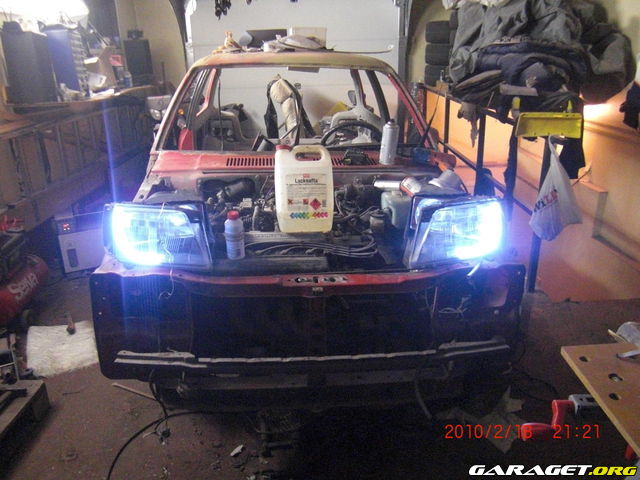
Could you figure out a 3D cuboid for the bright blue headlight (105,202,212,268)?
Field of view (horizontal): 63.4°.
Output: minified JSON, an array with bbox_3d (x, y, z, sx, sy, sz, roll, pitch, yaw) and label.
[{"bbox_3d":[-0.491,-0.020,1.600,0.275,0.170,0.170,1,19,3],"label":"bright blue headlight"}]

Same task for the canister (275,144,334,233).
[{"bbox_3d":[-0.054,-0.180,1.790,0.195,0.285,0.135,-2,19,-6],"label":"canister"}]

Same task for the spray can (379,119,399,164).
[{"bbox_3d":[0.295,-0.422,2.220,0.067,0.195,0.067,2,19,-1],"label":"spray can"}]

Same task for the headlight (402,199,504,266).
[{"bbox_3d":[0.413,-0.023,1.600,0.275,0.170,0.170,-1,19,-3],"label":"headlight"}]

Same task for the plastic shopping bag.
[{"bbox_3d":[1.251,-0.263,2.750,0.250,0.520,0.150,5,20,14],"label":"plastic shopping bag"}]

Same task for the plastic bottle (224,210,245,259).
[{"bbox_3d":[-0.264,-0.017,1.600,0.060,0.146,0.060,0,19,0],"label":"plastic bottle"}]

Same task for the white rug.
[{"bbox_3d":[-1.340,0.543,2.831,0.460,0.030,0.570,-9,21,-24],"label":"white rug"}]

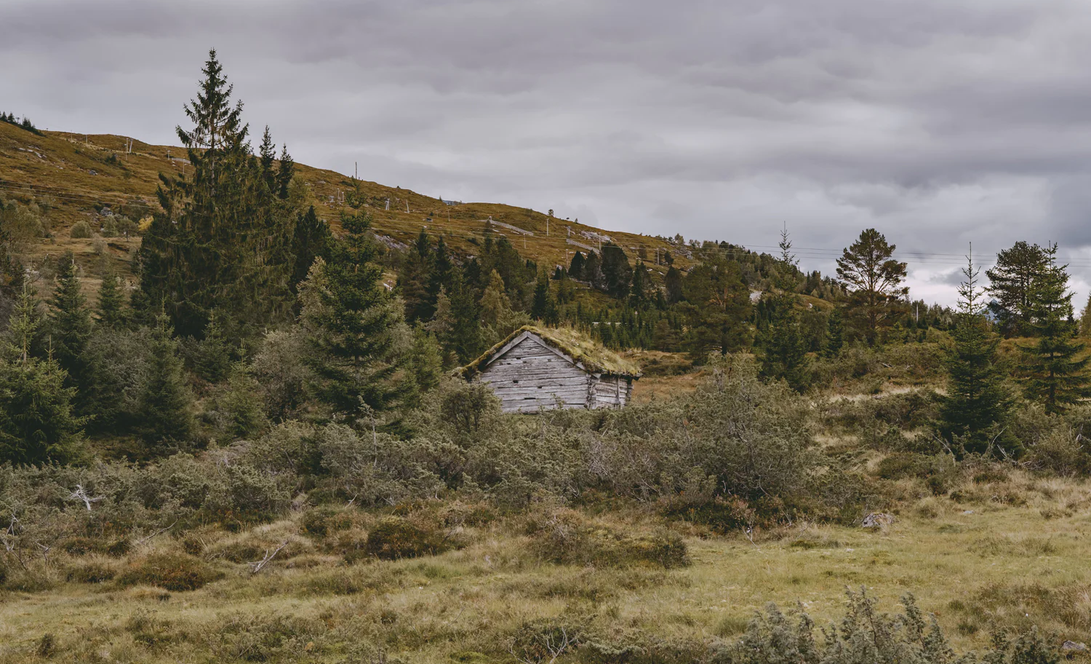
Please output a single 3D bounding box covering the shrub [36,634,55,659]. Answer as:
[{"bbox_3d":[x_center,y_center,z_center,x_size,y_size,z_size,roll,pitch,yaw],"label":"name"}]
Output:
[{"bbox_3d":[-5.160,3.231,15.000,0.202,0.255,0.192,0,-2,0],"label":"shrub"}]

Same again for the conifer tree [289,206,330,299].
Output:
[{"bbox_3d":[-13.698,-4.335,85.000,2.740,6.079,2.740,0,0,0],"label":"conifer tree"}]

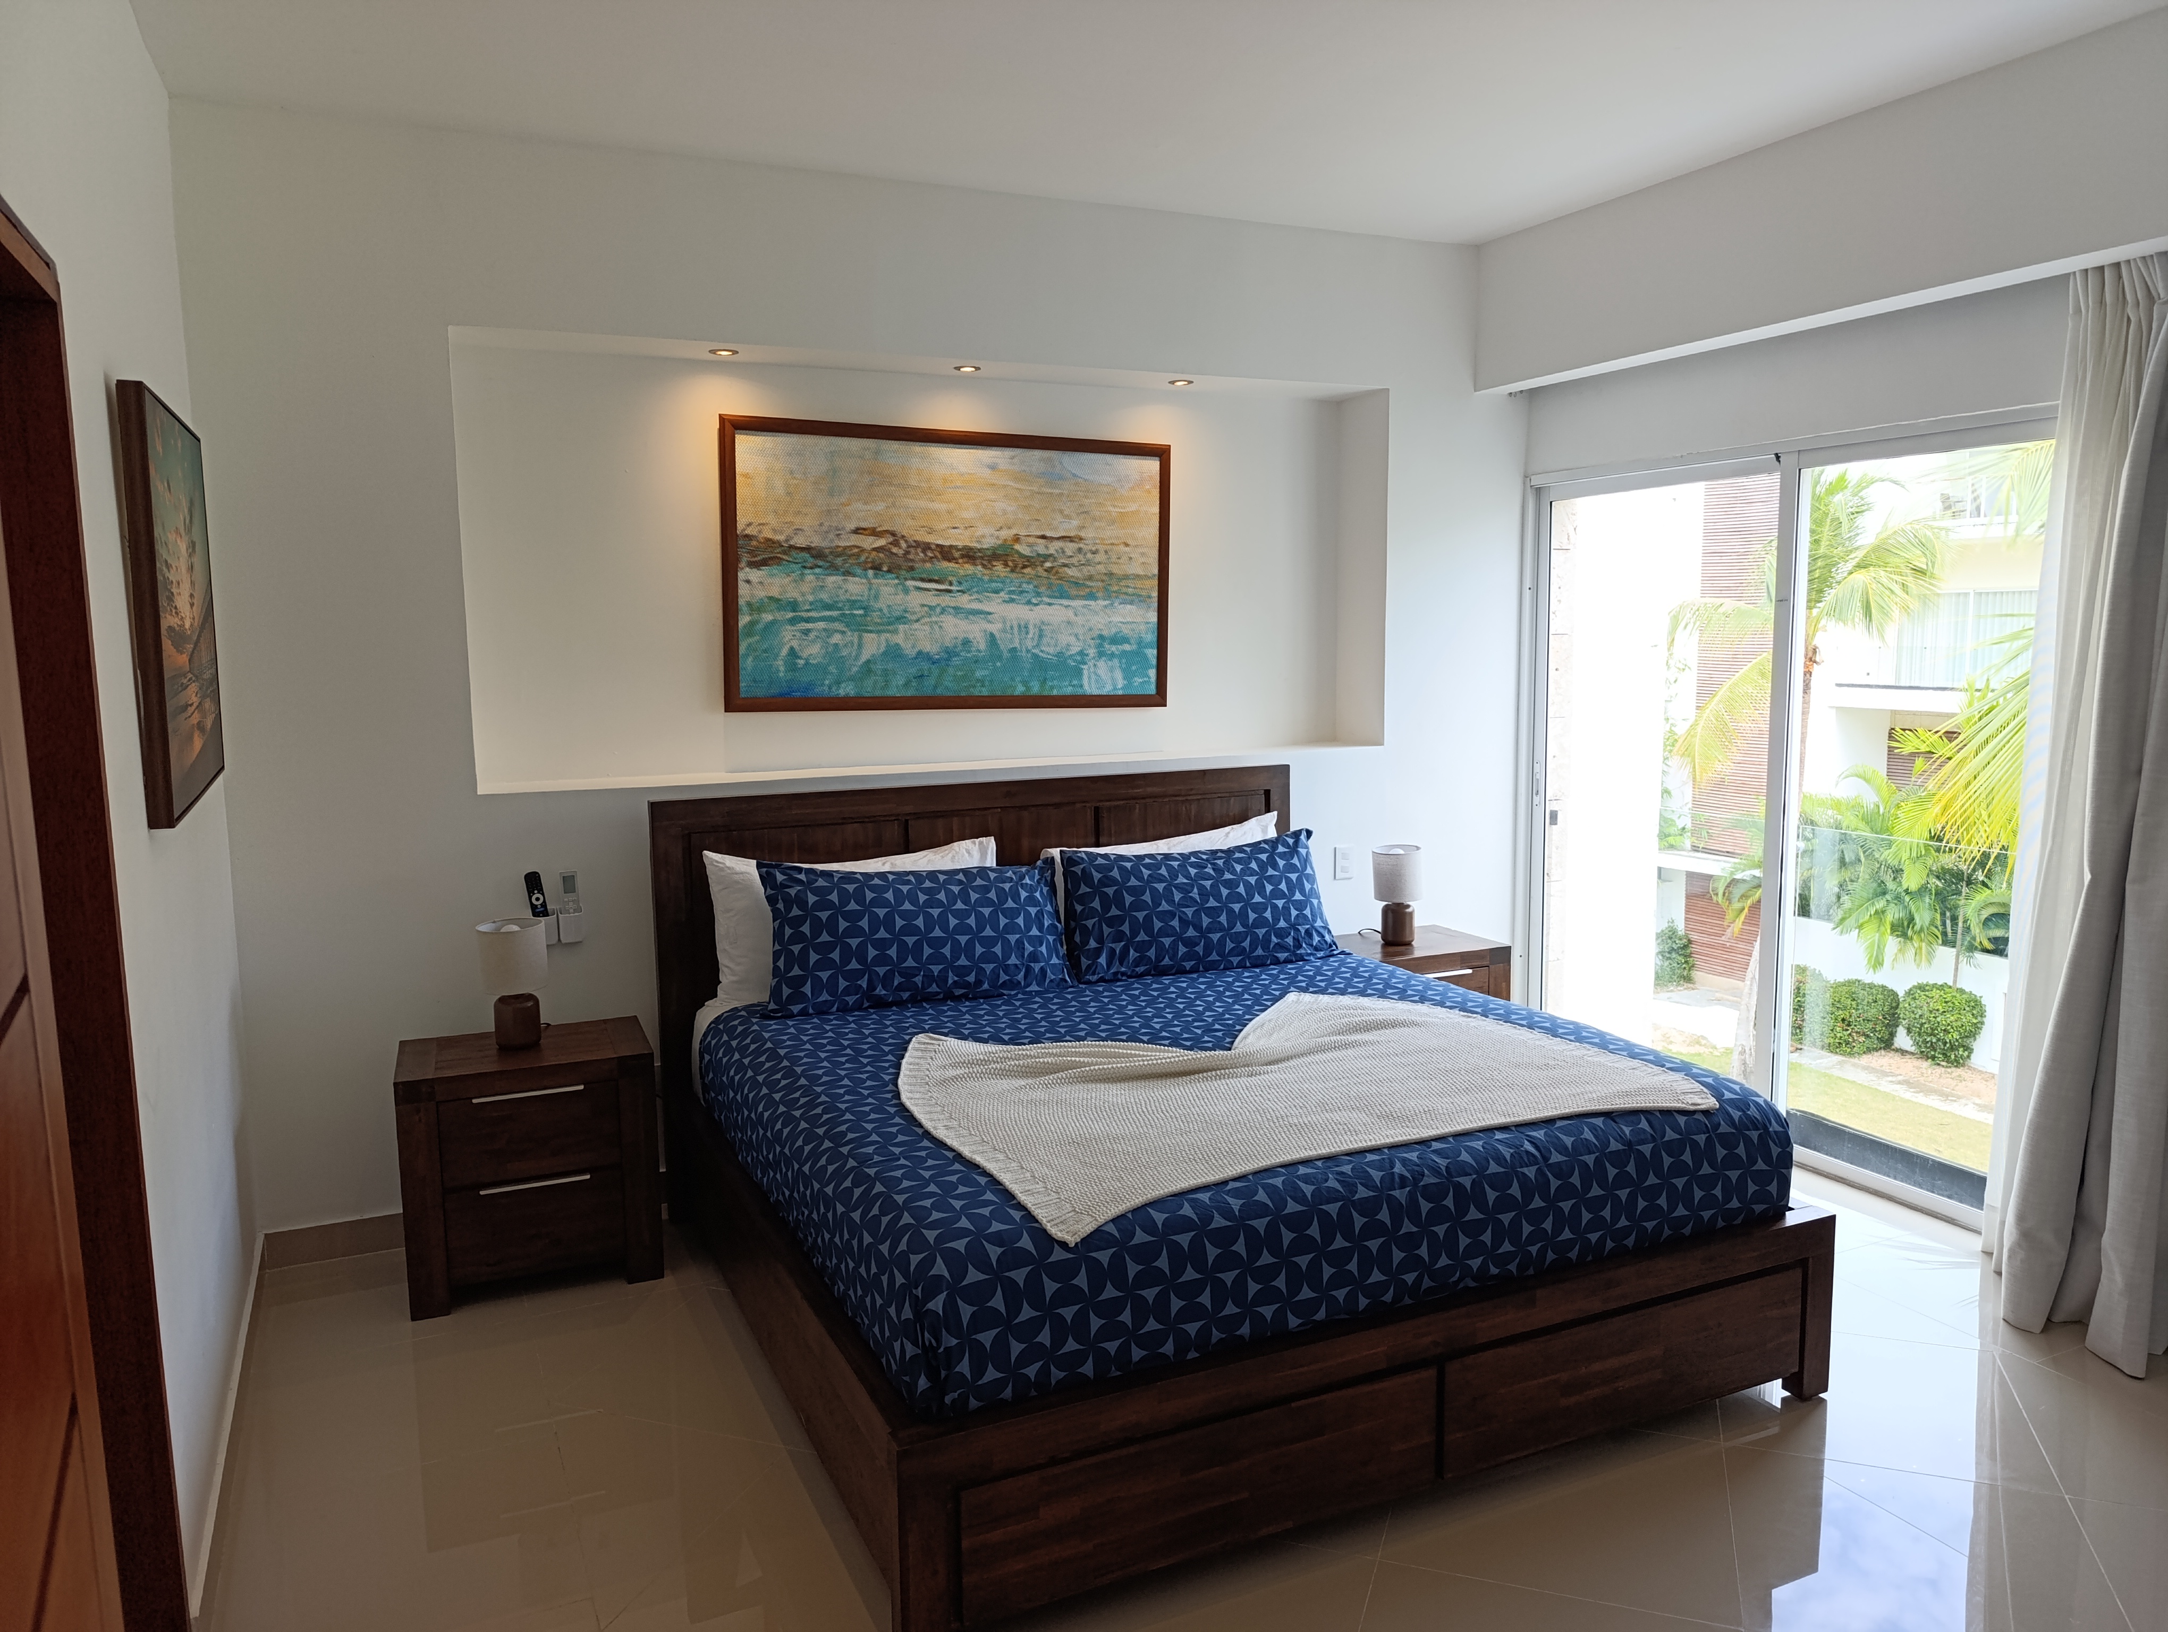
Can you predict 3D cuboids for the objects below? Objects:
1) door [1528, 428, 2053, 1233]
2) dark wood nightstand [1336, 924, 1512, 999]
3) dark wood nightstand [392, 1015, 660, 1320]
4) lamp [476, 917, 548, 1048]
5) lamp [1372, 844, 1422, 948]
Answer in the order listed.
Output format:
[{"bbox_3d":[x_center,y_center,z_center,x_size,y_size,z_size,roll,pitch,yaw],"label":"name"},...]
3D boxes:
[{"bbox_3d":[2.159,-0.043,4.537,0.101,2.214,2.150,-4,8,-24],"label":"door"},{"bbox_3d":[1.075,0.732,4.904,0.600,0.604,0.396,-4,8,-25],"label":"dark wood nightstand"},{"bbox_3d":[-1.454,0.904,3.801,0.600,0.604,0.396,-4,8,-23],"label":"dark wood nightstand"},{"bbox_3d":[-1.487,0.442,3.772,0.168,0.319,0.168,-4,8,-24],"label":"lamp"},{"bbox_3d":[1.058,0.272,4.858,0.164,0.319,0.164,-1,8,0],"label":"lamp"}]

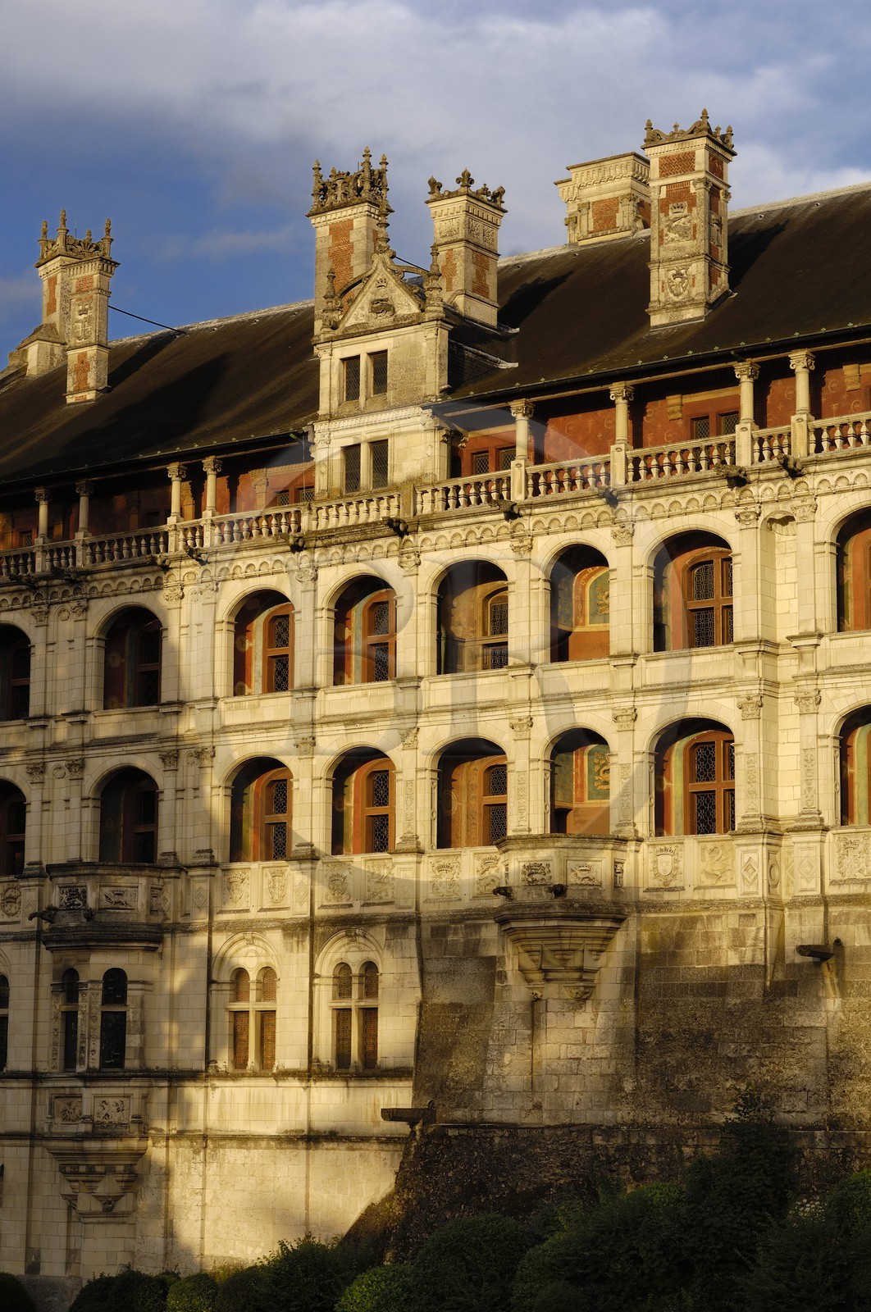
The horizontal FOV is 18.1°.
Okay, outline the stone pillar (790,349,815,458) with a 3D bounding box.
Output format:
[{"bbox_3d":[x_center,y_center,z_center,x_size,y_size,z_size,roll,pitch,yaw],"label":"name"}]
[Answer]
[{"bbox_3d":[9.445,-6.489,70.268,0.450,2.741,0.450,-6,-11,37],"label":"stone pillar"}]

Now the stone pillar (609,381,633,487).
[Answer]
[{"bbox_3d":[4.993,-5.988,73.686,0.470,2.679,0.470,-6,-11,37],"label":"stone pillar"}]

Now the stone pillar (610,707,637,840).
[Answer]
[{"bbox_3d":[4.982,3.110,72.335,0.600,3.478,0.350,-7,-12,36],"label":"stone pillar"}]

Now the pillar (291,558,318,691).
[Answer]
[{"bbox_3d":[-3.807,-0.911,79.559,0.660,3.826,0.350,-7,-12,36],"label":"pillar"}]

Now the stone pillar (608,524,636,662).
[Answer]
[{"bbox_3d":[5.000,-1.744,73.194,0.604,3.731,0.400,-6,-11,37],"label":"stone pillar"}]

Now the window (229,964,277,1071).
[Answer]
[{"bbox_3d":[-5.296,10.504,79.307,1.580,3.040,0.300,-7,-12,35],"label":"window"}]

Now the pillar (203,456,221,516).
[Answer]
[{"bbox_3d":[-6.799,-5.146,83.076,0.390,1.759,0.390,-7,-12,35],"label":"pillar"}]

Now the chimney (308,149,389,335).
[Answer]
[{"bbox_3d":[-2.618,-12.243,83.898,2.330,6.222,1.420,-6,-12,35],"label":"chimney"}]

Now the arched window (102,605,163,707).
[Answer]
[{"bbox_3d":[-9.206,0.093,83.594,2.617,3.150,0.400,-7,-12,36],"label":"arched window"}]

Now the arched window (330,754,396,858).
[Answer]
[{"bbox_3d":[-2.015,4.226,77.542,2.403,2.977,0.400,-7,-12,36],"label":"arched window"}]

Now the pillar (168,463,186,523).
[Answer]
[{"bbox_3d":[-7.951,-4.974,83.870,0.390,1.785,0.390,-7,-12,35],"label":"pillar"}]

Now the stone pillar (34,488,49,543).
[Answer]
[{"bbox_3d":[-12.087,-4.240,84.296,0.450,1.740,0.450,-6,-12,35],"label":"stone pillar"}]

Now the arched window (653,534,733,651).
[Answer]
[{"bbox_3d":[6.837,-1.794,72.051,2.544,3.052,0.450,-6,-11,37],"label":"arched window"}]

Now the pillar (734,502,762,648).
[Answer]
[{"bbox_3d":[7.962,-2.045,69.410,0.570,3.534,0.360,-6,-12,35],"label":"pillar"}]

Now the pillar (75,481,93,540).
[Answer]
[{"bbox_3d":[-11.099,-4.636,86.064,0.390,1.736,0.390,-7,-12,35],"label":"pillar"}]

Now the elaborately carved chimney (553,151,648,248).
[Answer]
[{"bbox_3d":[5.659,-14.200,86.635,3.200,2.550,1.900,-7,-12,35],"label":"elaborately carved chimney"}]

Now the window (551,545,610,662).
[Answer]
[{"bbox_3d":[3.996,-1.500,74.228,2.051,3.063,0.450,-6,-11,37],"label":"window"}]

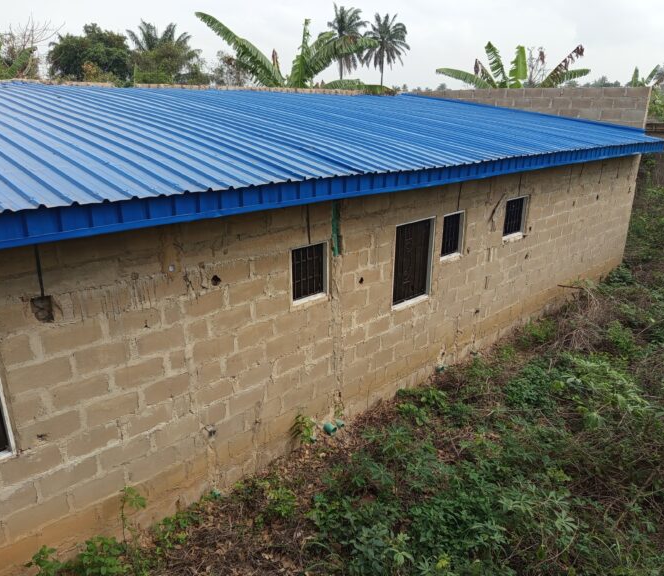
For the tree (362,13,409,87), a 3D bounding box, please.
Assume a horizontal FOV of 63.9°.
[{"bbox_3d":[7.185,-29.736,74.561,6.220,15.879,6.200,2,19,5],"label":"tree"}]

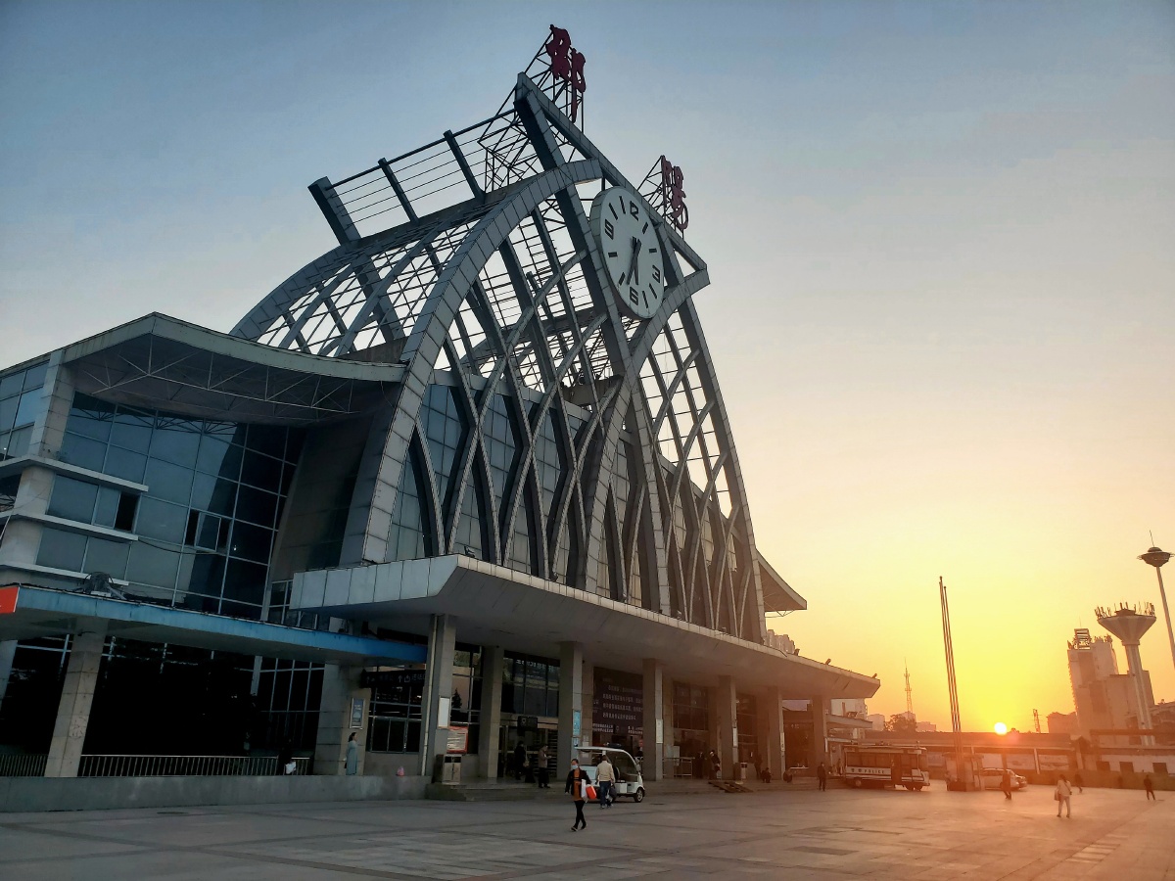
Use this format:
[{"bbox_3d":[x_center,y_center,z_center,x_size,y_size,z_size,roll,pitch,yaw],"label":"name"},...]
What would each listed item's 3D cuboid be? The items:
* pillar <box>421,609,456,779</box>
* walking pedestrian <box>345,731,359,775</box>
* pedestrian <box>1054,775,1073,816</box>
[{"bbox_3d":[-6.032,10.372,35.490,0.780,6.330,0.800,-11,-23,32],"label":"pillar"},{"bbox_3d":[-8.805,11.860,33.164,0.420,1.620,0.450,8,-21,-19],"label":"walking pedestrian"},{"bbox_3d":[18.770,14.000,34.864,0.520,1.560,0.400,-3,-20,11],"label":"pedestrian"}]

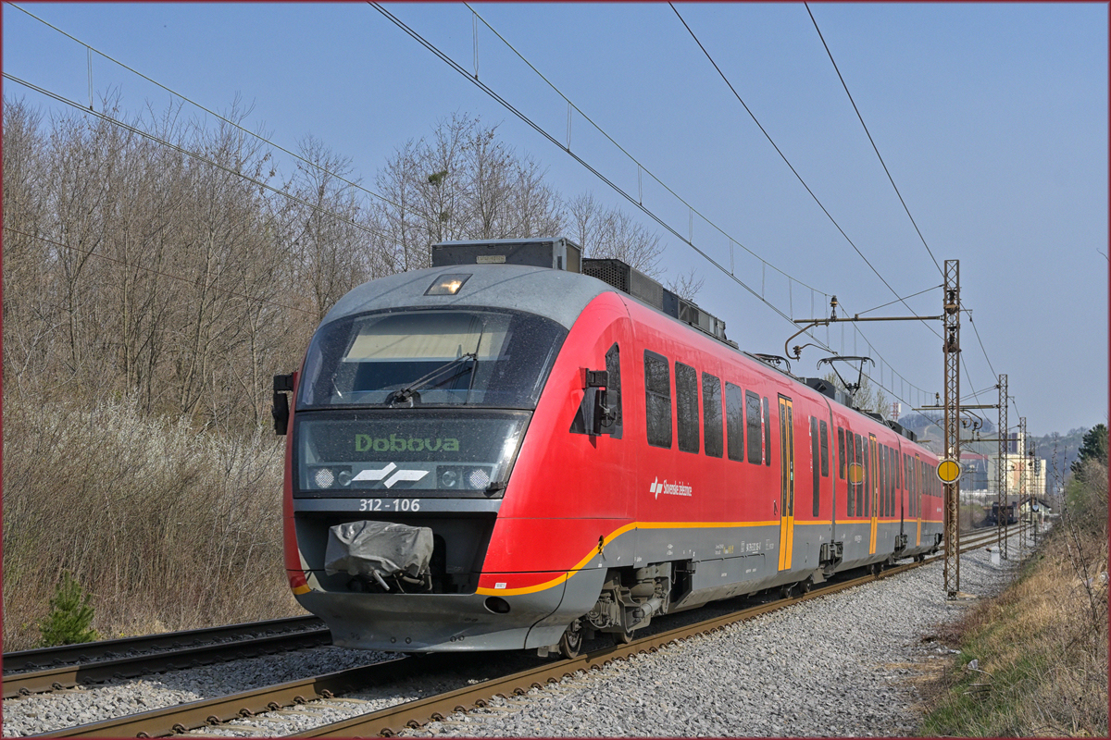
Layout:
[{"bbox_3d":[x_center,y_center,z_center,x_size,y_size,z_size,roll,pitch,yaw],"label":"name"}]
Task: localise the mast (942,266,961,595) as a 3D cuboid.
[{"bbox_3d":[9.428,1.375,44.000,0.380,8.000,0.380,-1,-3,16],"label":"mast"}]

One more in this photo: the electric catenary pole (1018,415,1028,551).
[{"bbox_3d":[28.564,6.894,113.000,0.370,8.100,0.370,-1,-3,16],"label":"electric catenary pole"}]

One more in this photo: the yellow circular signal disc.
[{"bbox_3d":[9.277,2.387,43.600,0.570,0.570,0.050,-1,-3,14],"label":"yellow circular signal disc"}]

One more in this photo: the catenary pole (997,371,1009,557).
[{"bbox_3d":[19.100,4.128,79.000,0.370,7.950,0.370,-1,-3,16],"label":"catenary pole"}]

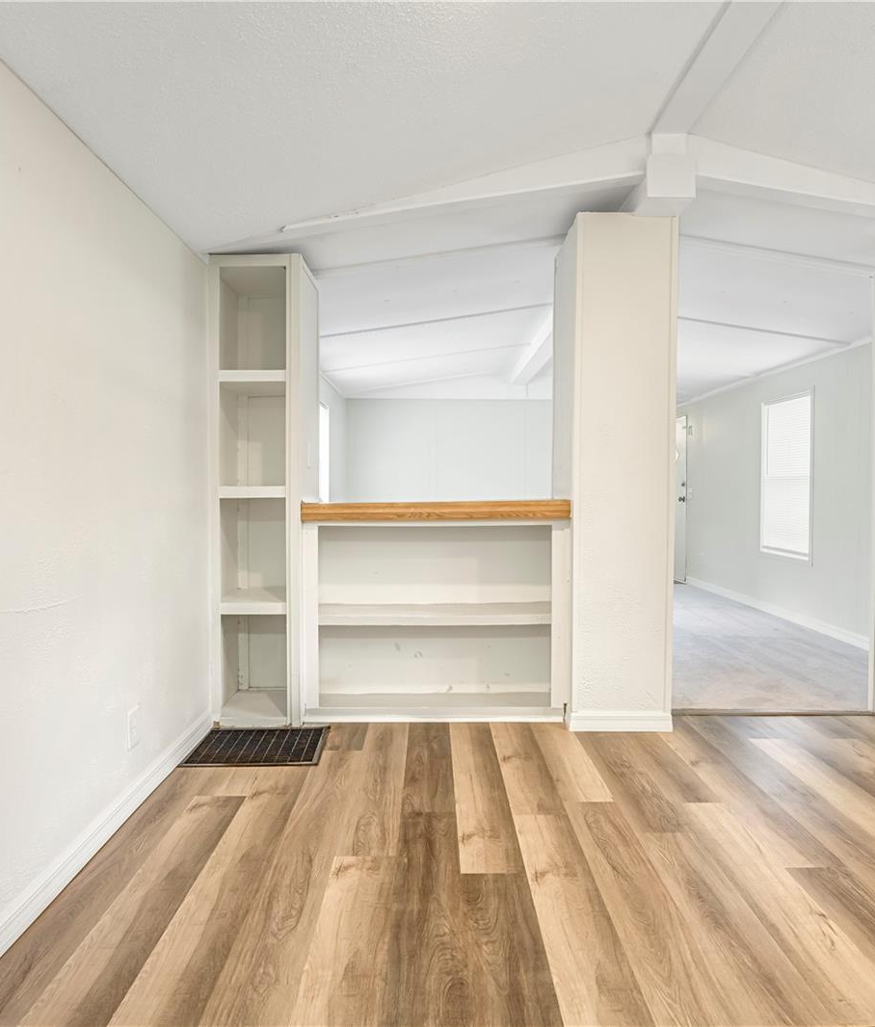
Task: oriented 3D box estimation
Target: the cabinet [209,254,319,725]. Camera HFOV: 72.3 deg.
[{"bbox_3d":[-0.806,-0.093,2.842,0.427,2.067,0.432,0,2,-1],"label":"cabinet"}]

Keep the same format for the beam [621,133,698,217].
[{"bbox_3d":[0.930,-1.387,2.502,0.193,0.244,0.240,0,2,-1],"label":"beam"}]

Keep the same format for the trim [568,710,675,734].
[{"bbox_3d":[0.800,0.906,2.622,0.453,0.089,0.018,0,2,-1],"label":"trim"}]

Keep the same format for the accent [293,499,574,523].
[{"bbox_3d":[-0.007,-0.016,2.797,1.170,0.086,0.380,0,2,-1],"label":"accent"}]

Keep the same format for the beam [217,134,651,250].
[{"bbox_3d":[-0.022,-1.286,2.502,1.815,0.154,0.090,-12,2,0],"label":"beam"}]

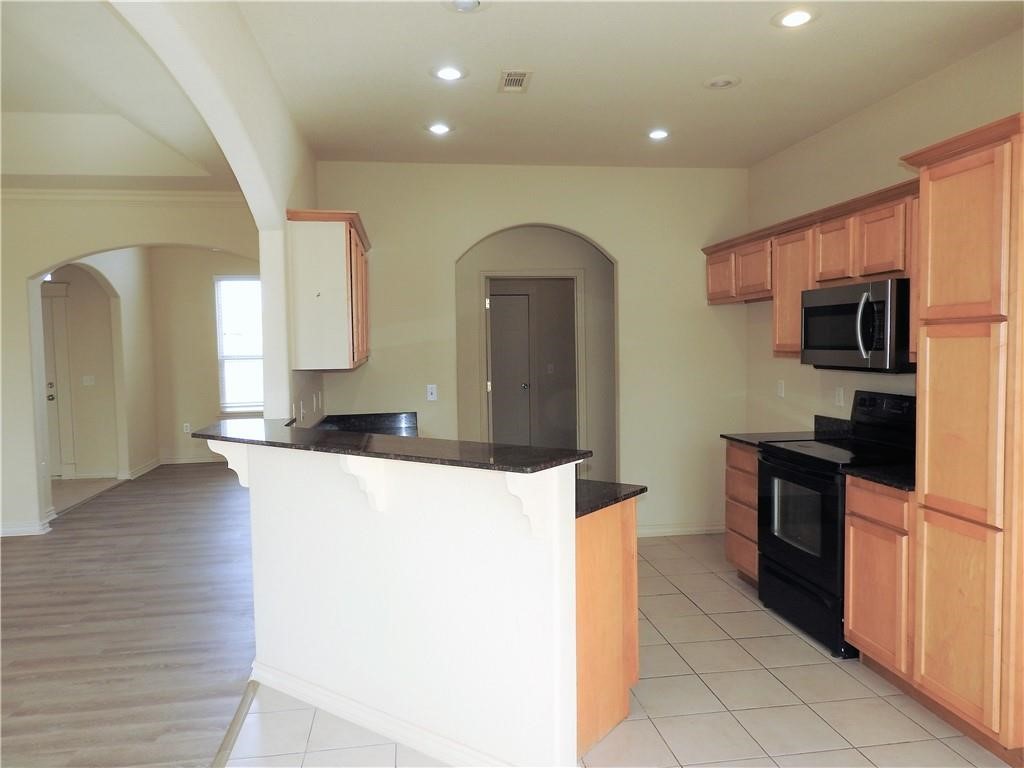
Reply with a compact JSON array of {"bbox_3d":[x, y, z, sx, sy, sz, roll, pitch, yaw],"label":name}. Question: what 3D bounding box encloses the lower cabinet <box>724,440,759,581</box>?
[{"bbox_3d":[1.686,0.757,4.267,0.637,0.810,0.459,-2,3,-9],"label":"lower cabinet"}]

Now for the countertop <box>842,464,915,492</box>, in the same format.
[{"bbox_3d":[1.849,0.405,3.055,0.670,0.036,0.441,-2,3,-9],"label":"countertop"}]

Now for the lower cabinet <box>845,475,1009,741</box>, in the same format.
[{"bbox_3d":[1.898,0.834,2.862,0.637,0.810,0.885,-2,3,-9],"label":"lower cabinet"}]

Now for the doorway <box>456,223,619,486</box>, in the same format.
[{"bbox_3d":[0.186,0.009,5.333,1.194,2.367,0.150,-2,3,-9],"label":"doorway"}]

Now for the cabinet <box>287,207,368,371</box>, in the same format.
[{"bbox_3d":[-1.083,-0.523,4.331,0.336,0.823,1.407,-2,3,-9],"label":"cabinet"}]

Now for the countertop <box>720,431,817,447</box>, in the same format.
[{"bbox_3d":[1.666,0.338,4.264,0.670,0.036,0.497,-2,3,-9],"label":"countertop"}]

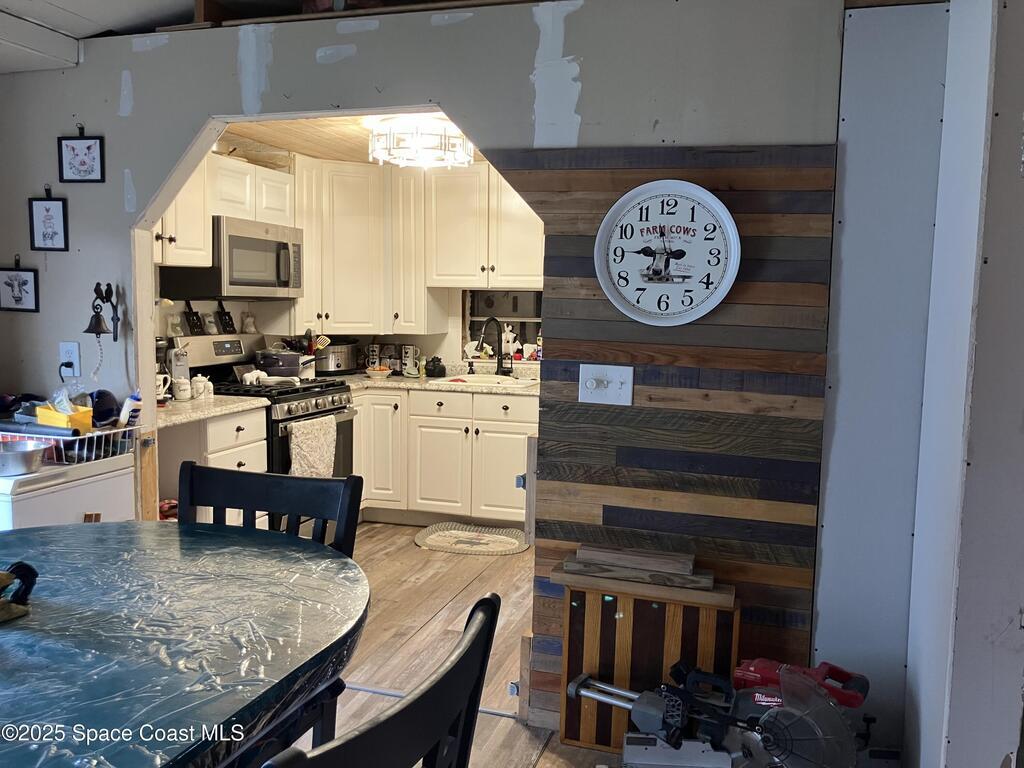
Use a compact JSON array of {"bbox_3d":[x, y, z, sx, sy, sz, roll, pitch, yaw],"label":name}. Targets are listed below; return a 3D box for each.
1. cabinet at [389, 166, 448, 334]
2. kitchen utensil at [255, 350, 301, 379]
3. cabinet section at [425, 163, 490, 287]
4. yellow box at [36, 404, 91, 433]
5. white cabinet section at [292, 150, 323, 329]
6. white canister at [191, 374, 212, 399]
[{"bbox_3d":[-0.612,-0.864,5.439,0.255,1.065,0.345,3,6,17],"label":"cabinet"},{"bbox_3d":[-1.357,-0.112,4.794,0.250,0.155,0.250,-2,6,-29],"label":"kitchen utensil"},{"bbox_3d":[-0.301,-1.018,5.442,0.436,0.771,0.325,3,6,18],"label":"cabinet section"},{"bbox_3d":[-1.692,0.146,3.137,0.149,0.106,0.110,5,8,15],"label":"yellow box"},{"bbox_3d":[-1.382,-0.838,5.042,0.325,1.078,0.311,3,6,18],"label":"white cabinet section"},{"bbox_3d":[-1.574,0.015,4.191,0.100,0.120,0.100,0,6,-11],"label":"white canister"}]

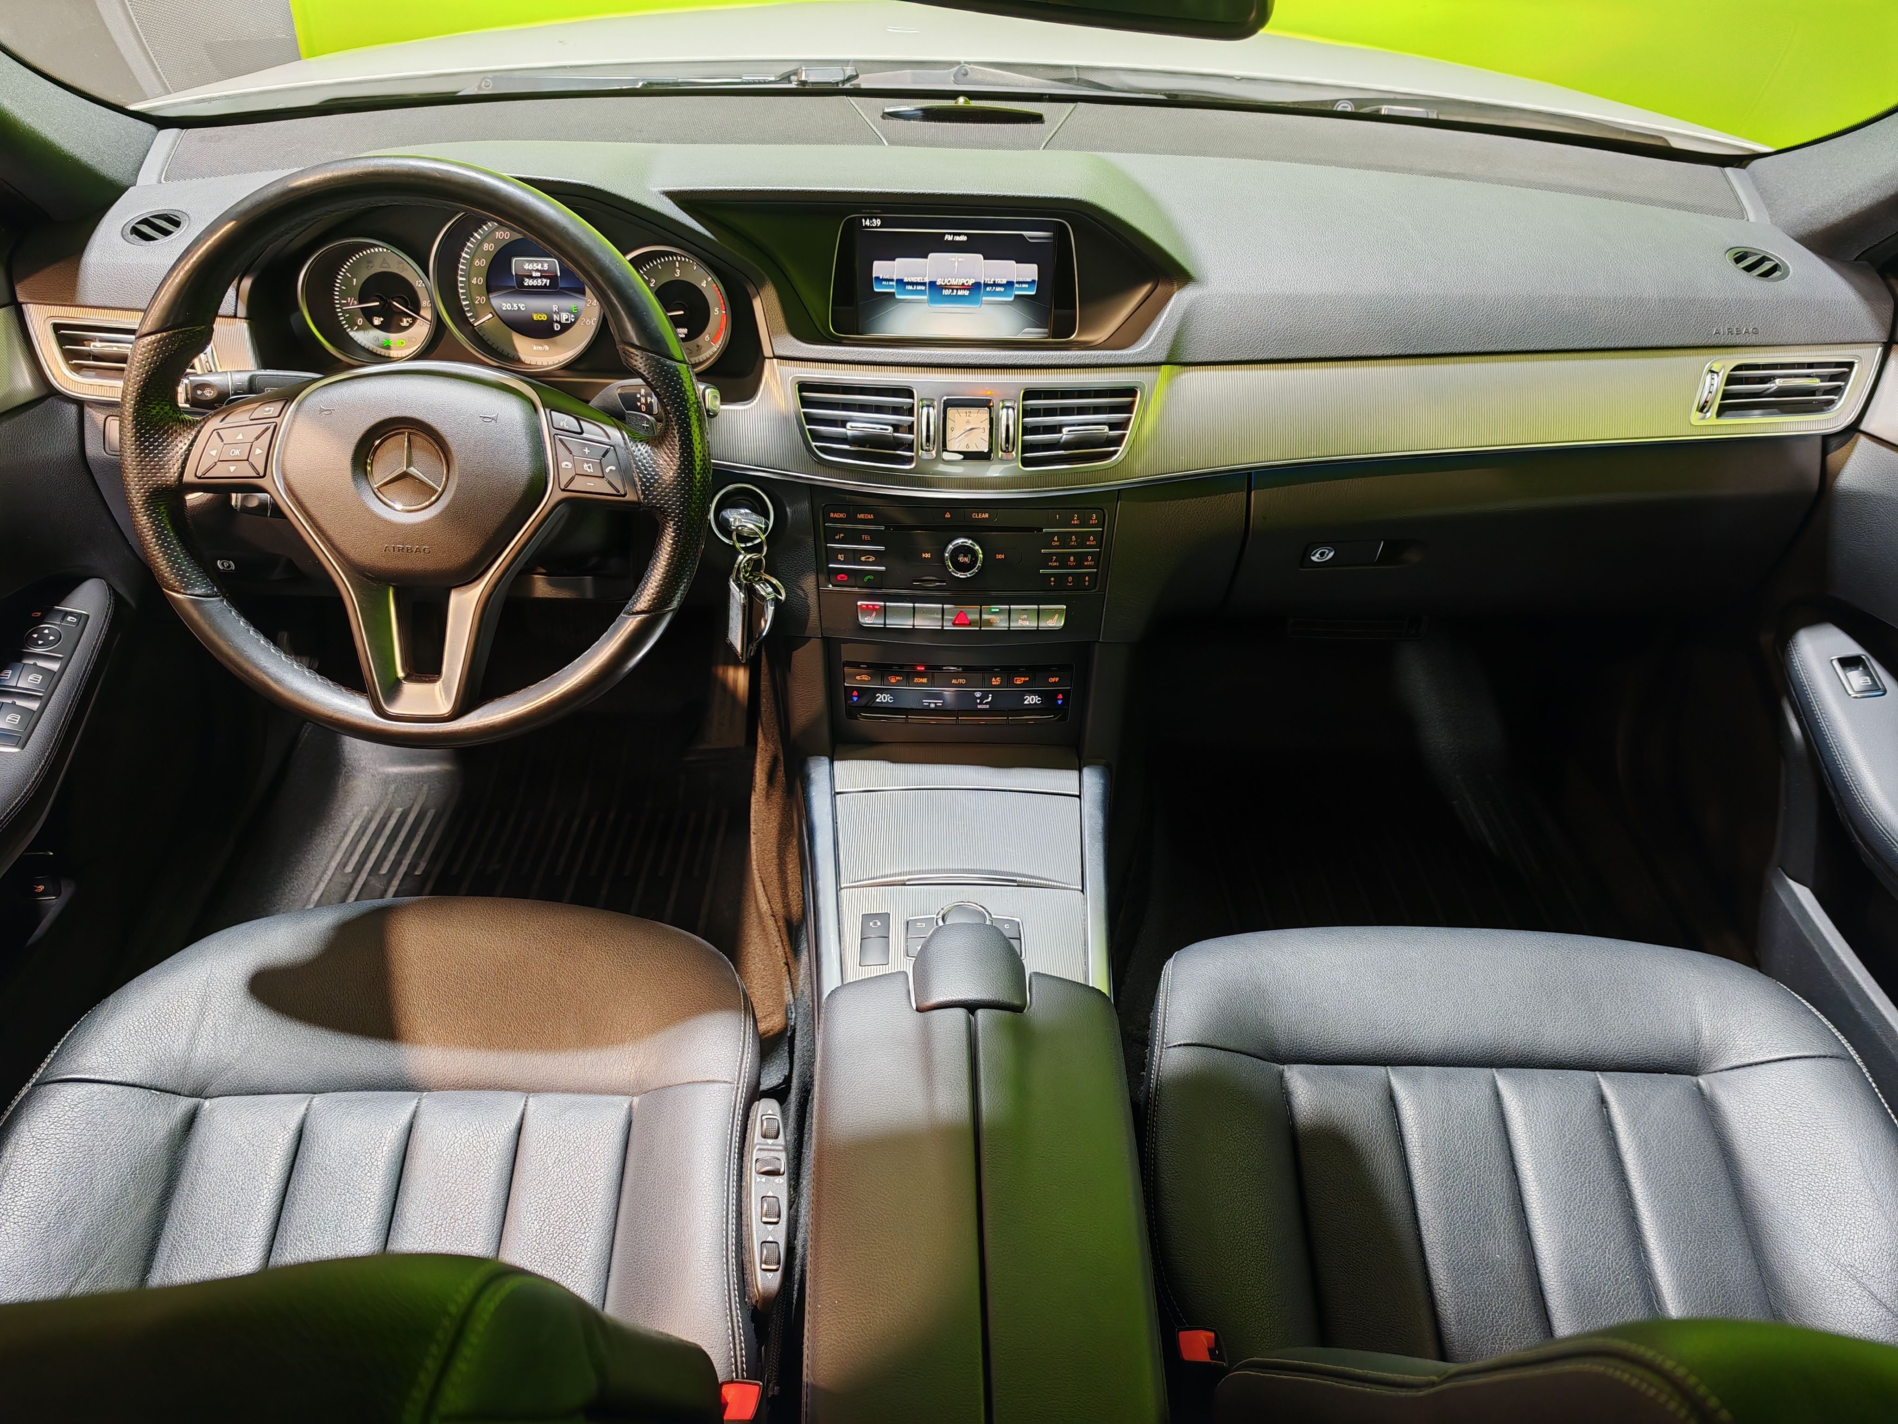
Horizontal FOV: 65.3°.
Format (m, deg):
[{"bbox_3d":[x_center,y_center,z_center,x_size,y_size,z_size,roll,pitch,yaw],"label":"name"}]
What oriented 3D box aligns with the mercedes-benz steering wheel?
[{"bbox_3d":[-0.343,-0.164,0.976,0.376,0.376,0.100,2,12,-2],"label":"mercedes-benz steering wheel"}]

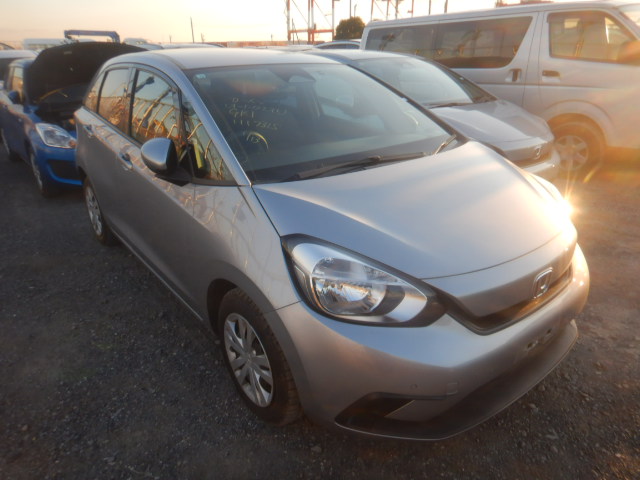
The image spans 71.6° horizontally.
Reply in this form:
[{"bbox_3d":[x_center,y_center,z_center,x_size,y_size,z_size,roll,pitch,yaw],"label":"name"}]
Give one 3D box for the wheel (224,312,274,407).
[{"bbox_3d":[-0.264,0.499,1.938,0.120,0.410,0.410,-18,28,-35],"label":"wheel"}]

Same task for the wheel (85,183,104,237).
[{"bbox_3d":[-1.852,-0.252,3.758,0.120,0.410,0.410,-18,28,-35],"label":"wheel"}]

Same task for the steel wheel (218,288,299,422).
[{"bbox_3d":[-0.254,0.494,1.944,0.190,0.600,0.600,-18,28,-35],"label":"steel wheel"}]

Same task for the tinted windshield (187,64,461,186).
[{"bbox_3d":[0.030,-0.697,2.336,1.400,0.100,1.038,-18,53,-35],"label":"tinted windshield"}]

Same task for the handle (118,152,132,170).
[{"bbox_3d":[-1.140,-0.466,2.596,0.055,0.060,0.210,-18,28,-35],"label":"handle"}]

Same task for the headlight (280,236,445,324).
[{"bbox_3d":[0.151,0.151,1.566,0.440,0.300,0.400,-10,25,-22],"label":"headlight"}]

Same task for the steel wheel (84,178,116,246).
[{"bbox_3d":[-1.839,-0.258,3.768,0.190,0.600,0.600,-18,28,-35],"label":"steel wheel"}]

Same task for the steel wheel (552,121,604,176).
[{"bbox_3d":[3.123,-1.093,5.484,0.680,0.680,0.200,17,28,36],"label":"steel wheel"}]

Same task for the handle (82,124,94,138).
[{"bbox_3d":[-1.642,-0.767,3.145,0.055,0.060,0.210,-18,28,-35],"label":"handle"}]

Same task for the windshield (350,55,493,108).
[{"bbox_3d":[1.049,-1.607,4.484,1.400,0.100,1.103,-19,53,-38],"label":"windshield"}]

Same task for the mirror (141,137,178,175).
[{"bbox_3d":[-0.694,-0.369,1.934,0.190,0.150,0.130,-18,28,-35],"label":"mirror"}]

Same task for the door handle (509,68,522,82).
[{"bbox_3d":[2.435,-2.059,5.555,0.170,0.160,0.060,17,28,36],"label":"door handle"}]

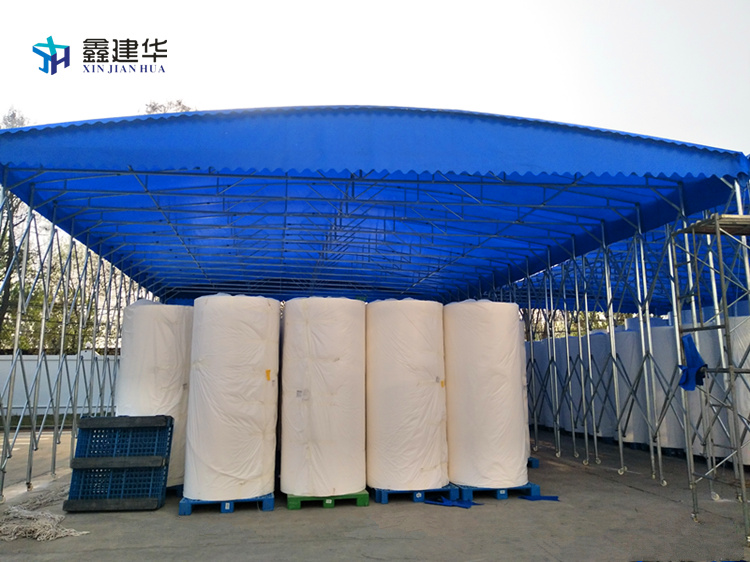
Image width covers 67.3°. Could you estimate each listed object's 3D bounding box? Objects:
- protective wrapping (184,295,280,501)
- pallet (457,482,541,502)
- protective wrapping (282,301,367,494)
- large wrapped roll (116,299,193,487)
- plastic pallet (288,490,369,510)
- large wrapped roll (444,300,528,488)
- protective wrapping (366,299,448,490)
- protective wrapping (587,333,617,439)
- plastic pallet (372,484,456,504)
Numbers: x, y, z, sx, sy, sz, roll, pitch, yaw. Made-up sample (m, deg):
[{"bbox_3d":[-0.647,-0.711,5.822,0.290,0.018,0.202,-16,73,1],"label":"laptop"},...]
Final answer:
[{"bbox_3d":[-1.989,1.597,7.978,1.200,2.630,1.200,1,-10,-10],"label":"protective wrapping"},{"bbox_3d":[1.655,3.060,8.432,1.197,0.155,1.120,1,-10,-11],"label":"pallet"},{"bbox_3d":[-0.724,1.618,8.155,1.200,2.630,1.200,1,-10,-10],"label":"protective wrapping"},{"bbox_3d":[-3.348,1.760,8.885,1.200,2.630,1.200,1,-10,-10],"label":"large wrapped roll"},{"bbox_3d":[-0.697,2.994,7.945,1.072,0.155,1.120,1,-10,-10],"label":"plastic pallet"},{"bbox_3d":[1.677,1.678,8.578,1.170,2.620,1.170,0,-10,0],"label":"large wrapped roll"},{"bbox_3d":[0.487,1.671,8.520,1.200,2.630,1.200,1,-10,-10],"label":"protective wrapping"},{"bbox_3d":[6.139,2.710,14.747,1.130,2.580,1.130,1,-10,-10],"label":"protective wrapping"},{"bbox_3d":[0.500,3.045,8.296,1.140,0.155,1.120,2,-10,-12],"label":"plastic pallet"}]

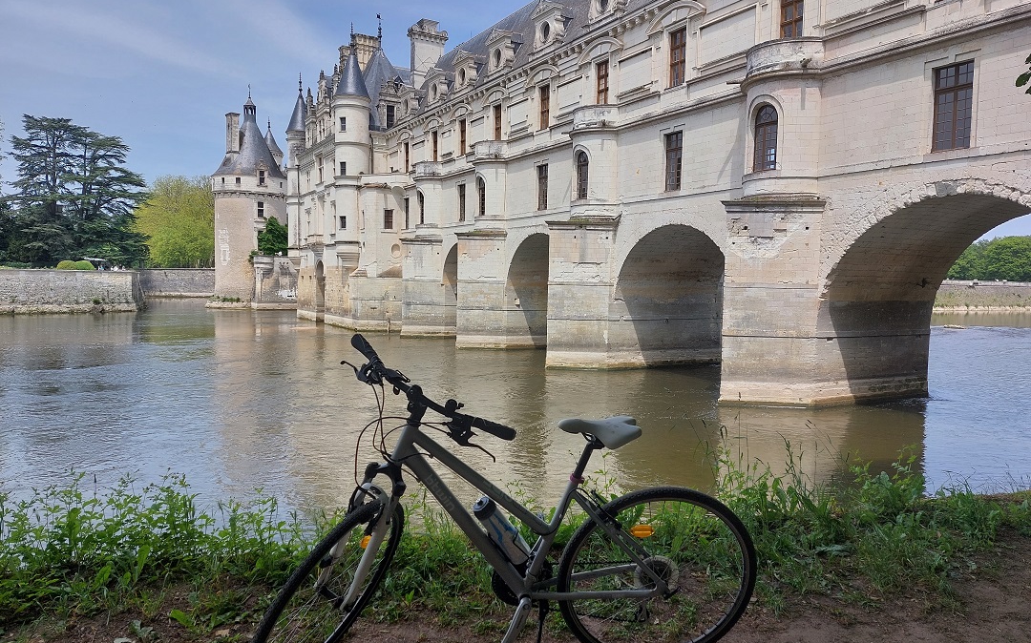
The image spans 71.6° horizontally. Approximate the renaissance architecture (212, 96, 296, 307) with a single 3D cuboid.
[{"bbox_3d":[-38.657,-17.514,104.500,11.500,31.000,11.500,-1,4,-30],"label":"renaissance architecture"}]

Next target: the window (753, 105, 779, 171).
[{"bbox_3d":[9.876,-7.242,28.172,0.160,2.500,1.200,-1,4,-30],"label":"window"}]

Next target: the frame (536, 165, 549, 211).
[{"bbox_3d":[1.746,-8.458,45.078,0.160,2.760,1.220,-1,4,-30],"label":"frame"}]

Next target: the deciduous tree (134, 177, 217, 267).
[{"bbox_3d":[-78.335,-23.027,165.000,18.000,21.500,19.000,-1,4,-30],"label":"deciduous tree"}]

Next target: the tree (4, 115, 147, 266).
[{"bbox_3d":[-86.098,-25.521,140.000,24.000,29.500,27.000,-1,4,-30],"label":"tree"}]

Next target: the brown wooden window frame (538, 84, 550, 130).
[{"bbox_3d":[1.822,-13.411,44.729,0.160,2.620,1.220,-1,4,-30],"label":"brown wooden window frame"}]

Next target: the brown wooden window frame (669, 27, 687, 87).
[{"bbox_3d":[7.815,-12.711,34.361,0.160,2.620,1.220,-1,4,-30],"label":"brown wooden window frame"}]

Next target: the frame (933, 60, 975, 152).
[{"bbox_3d":[14.308,-7.045,23.342,0.160,2.760,1.260,-1,4,-30],"label":"frame"}]

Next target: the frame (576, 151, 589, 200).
[{"bbox_3d":[3.655,-7.929,38.935,0.160,2.600,1.150,-1,4,-30],"label":"frame"}]

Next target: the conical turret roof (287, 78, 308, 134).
[{"bbox_3d":[-26.351,-26.643,87.500,3.400,6.900,3.400,-1,4,-30],"label":"conical turret roof"}]

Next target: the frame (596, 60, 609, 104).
[{"bbox_3d":[4.827,-13.057,39.531,0.160,2.500,1.220,-1,4,-30],"label":"frame"}]

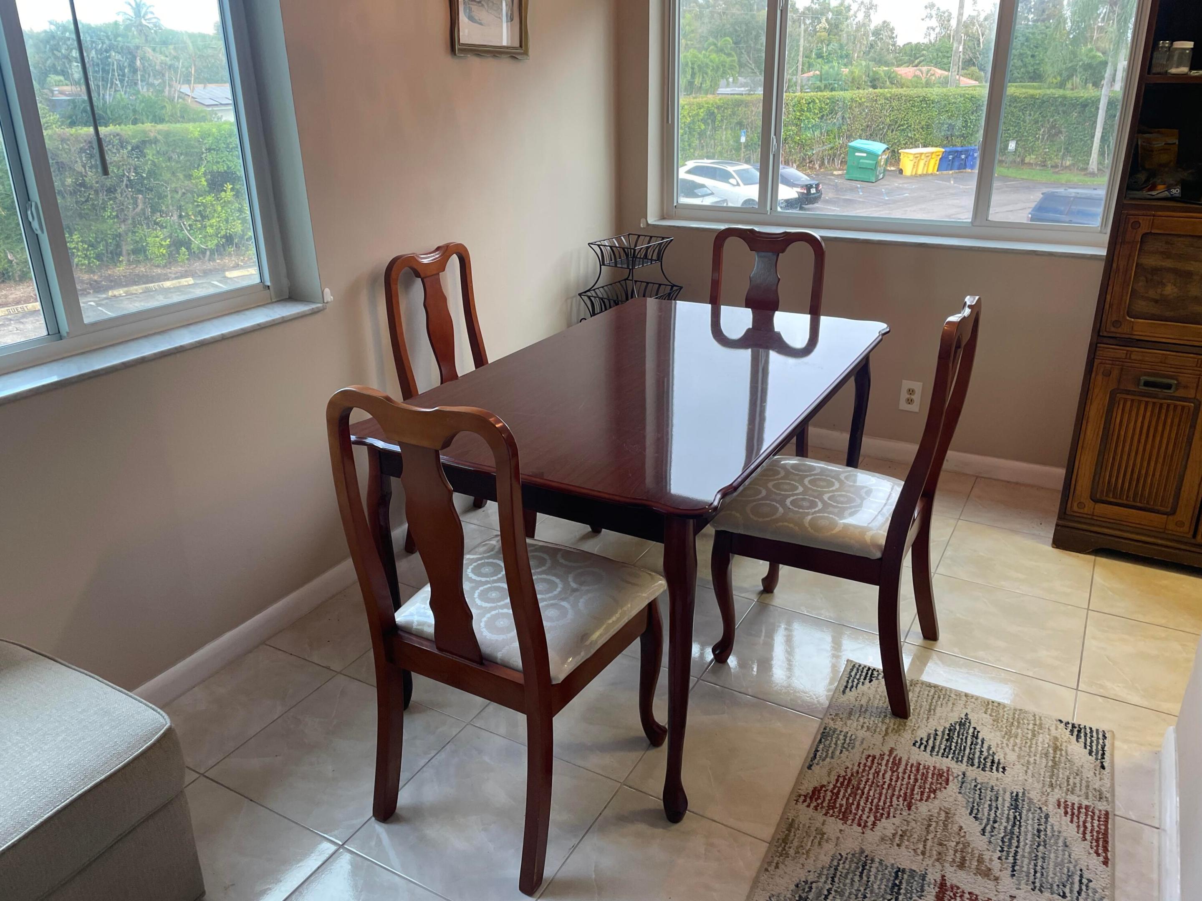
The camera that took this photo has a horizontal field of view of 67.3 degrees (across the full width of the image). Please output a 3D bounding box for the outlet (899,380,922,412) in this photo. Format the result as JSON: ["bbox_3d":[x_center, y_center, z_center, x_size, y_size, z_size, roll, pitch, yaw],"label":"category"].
[{"bbox_3d":[1.221,-0.213,3.556,0.077,0.122,0.006,12,25,27],"label":"outlet"}]

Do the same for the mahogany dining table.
[{"bbox_3d":[0.150,0.136,2.500,0.890,0.759,1.475,12,25,27],"label":"mahogany dining table"}]

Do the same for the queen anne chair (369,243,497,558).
[{"bbox_3d":[-0.323,-0.139,2.880,0.542,0.987,0.452,12,25,27],"label":"queen anne chair"}]

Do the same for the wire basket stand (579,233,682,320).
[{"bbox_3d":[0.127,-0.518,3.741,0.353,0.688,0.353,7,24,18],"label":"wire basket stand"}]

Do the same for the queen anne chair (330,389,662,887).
[{"bbox_3d":[-0.173,0.279,1.866,0.452,0.987,0.542,12,25,27],"label":"queen anne chair"}]

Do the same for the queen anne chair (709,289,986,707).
[{"bbox_3d":[0.606,0.092,2.297,0.542,0.987,0.452,12,25,27],"label":"queen anne chair"}]

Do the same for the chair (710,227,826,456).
[{"bbox_3d":[0.444,-0.198,3.002,0.452,0.987,0.542,10,25,25],"label":"chair"}]

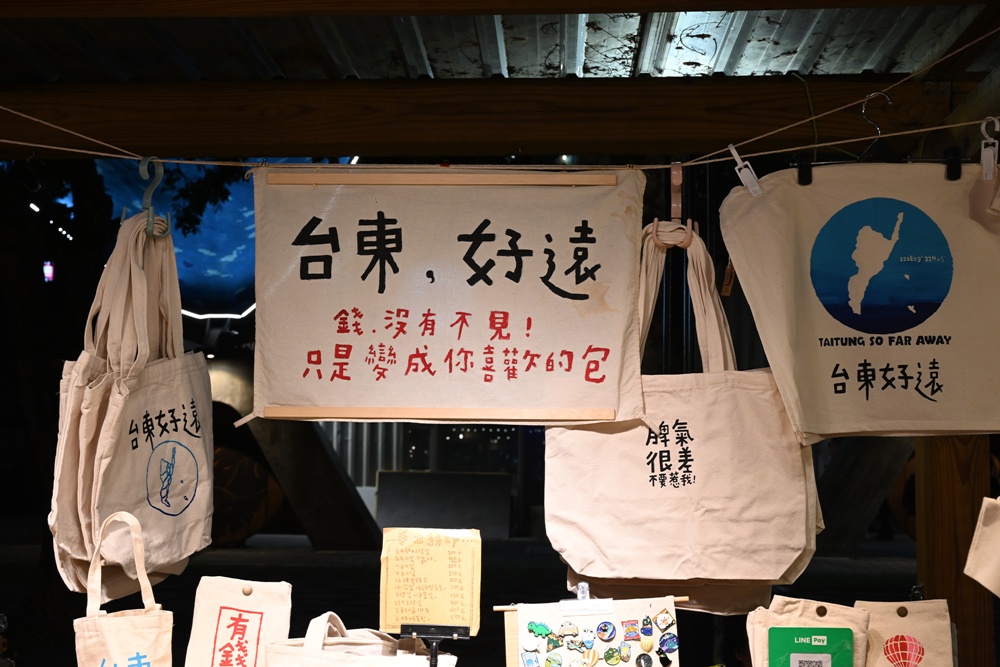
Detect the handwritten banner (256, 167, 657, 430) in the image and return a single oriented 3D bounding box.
[{"bbox_3d":[-0.082,-0.061,2.200,0.635,0.409,0.030,0,-3,1],"label":"handwritten banner"}]

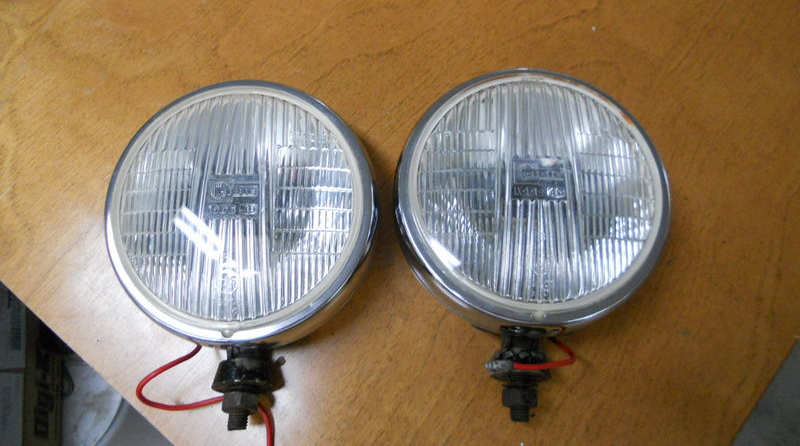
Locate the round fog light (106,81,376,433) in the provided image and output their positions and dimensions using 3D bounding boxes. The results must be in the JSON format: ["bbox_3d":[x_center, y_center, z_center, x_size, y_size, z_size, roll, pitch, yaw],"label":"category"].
[{"bbox_3d":[-0.093,0.020,0.385,0.160,0.086,0.206,2,76,1],"label":"round fog light"}]

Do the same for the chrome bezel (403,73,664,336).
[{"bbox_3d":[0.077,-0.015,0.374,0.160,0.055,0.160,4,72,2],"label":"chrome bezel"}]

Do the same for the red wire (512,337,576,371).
[{"bbox_3d":[0.081,0.074,0.356,0.040,0.026,0.021,0,73,0],"label":"red wire"}]

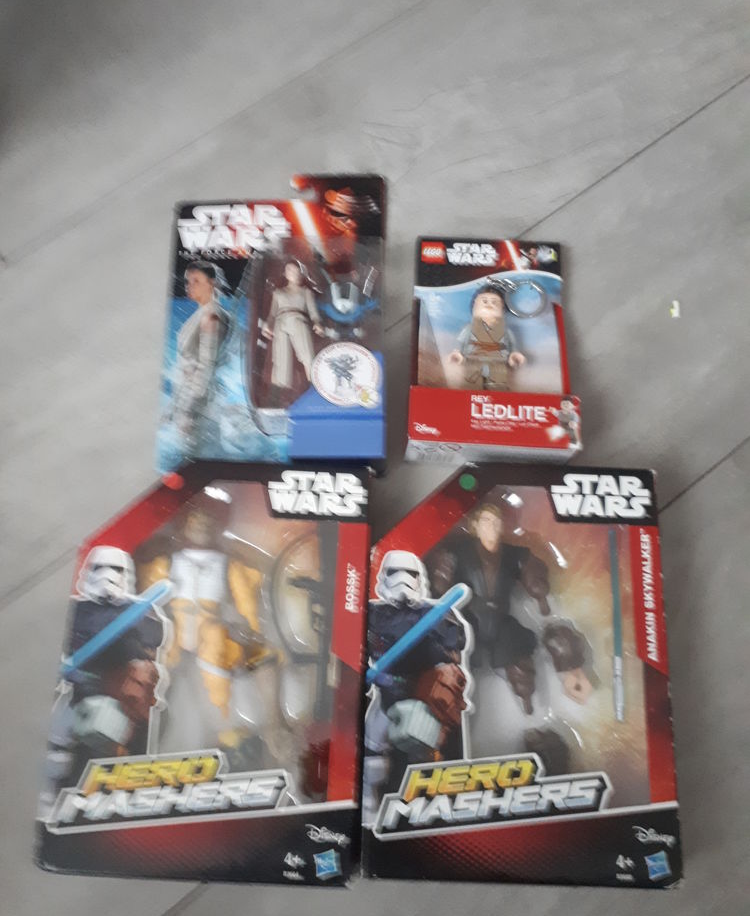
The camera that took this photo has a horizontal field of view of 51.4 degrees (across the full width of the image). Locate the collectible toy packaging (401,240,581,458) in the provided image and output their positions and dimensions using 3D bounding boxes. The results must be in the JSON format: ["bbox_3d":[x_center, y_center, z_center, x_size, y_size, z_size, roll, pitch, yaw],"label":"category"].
[{"bbox_3d":[0.073,-0.076,0.481,0.098,0.039,0.152,2,75,1],"label":"collectible toy packaging"}]

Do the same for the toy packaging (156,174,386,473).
[{"bbox_3d":[-0.064,-0.097,0.487,0.142,0.037,0.209,0,75,0],"label":"toy packaging"}]

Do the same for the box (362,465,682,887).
[{"bbox_3d":[0.073,0.110,0.424,0.153,0.054,0.206,2,75,0],"label":"box"}]

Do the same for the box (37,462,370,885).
[{"bbox_3d":[-0.083,0.109,0.424,0.153,0.054,0.206,2,75,1],"label":"box"}]

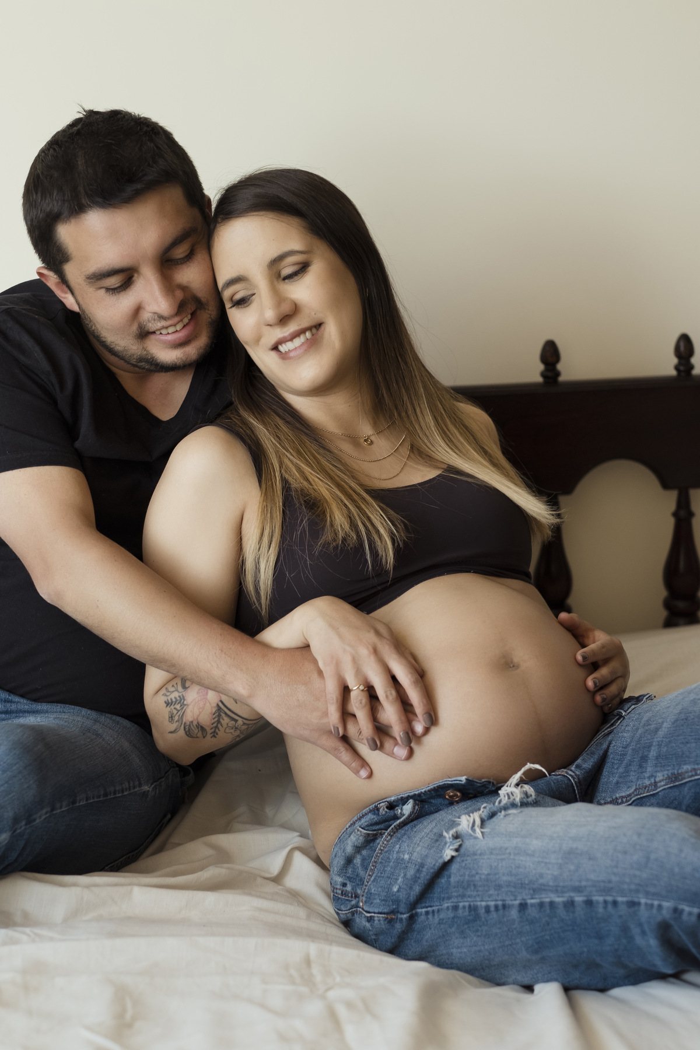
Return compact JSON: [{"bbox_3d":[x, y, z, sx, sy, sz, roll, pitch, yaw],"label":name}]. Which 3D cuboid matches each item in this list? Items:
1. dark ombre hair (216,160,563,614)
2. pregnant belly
[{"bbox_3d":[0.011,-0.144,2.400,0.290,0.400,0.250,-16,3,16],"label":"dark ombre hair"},{"bbox_3d":[0.095,0.178,2.330,0.310,0.260,0.230,-16,-6,-33],"label":"pregnant belly"}]

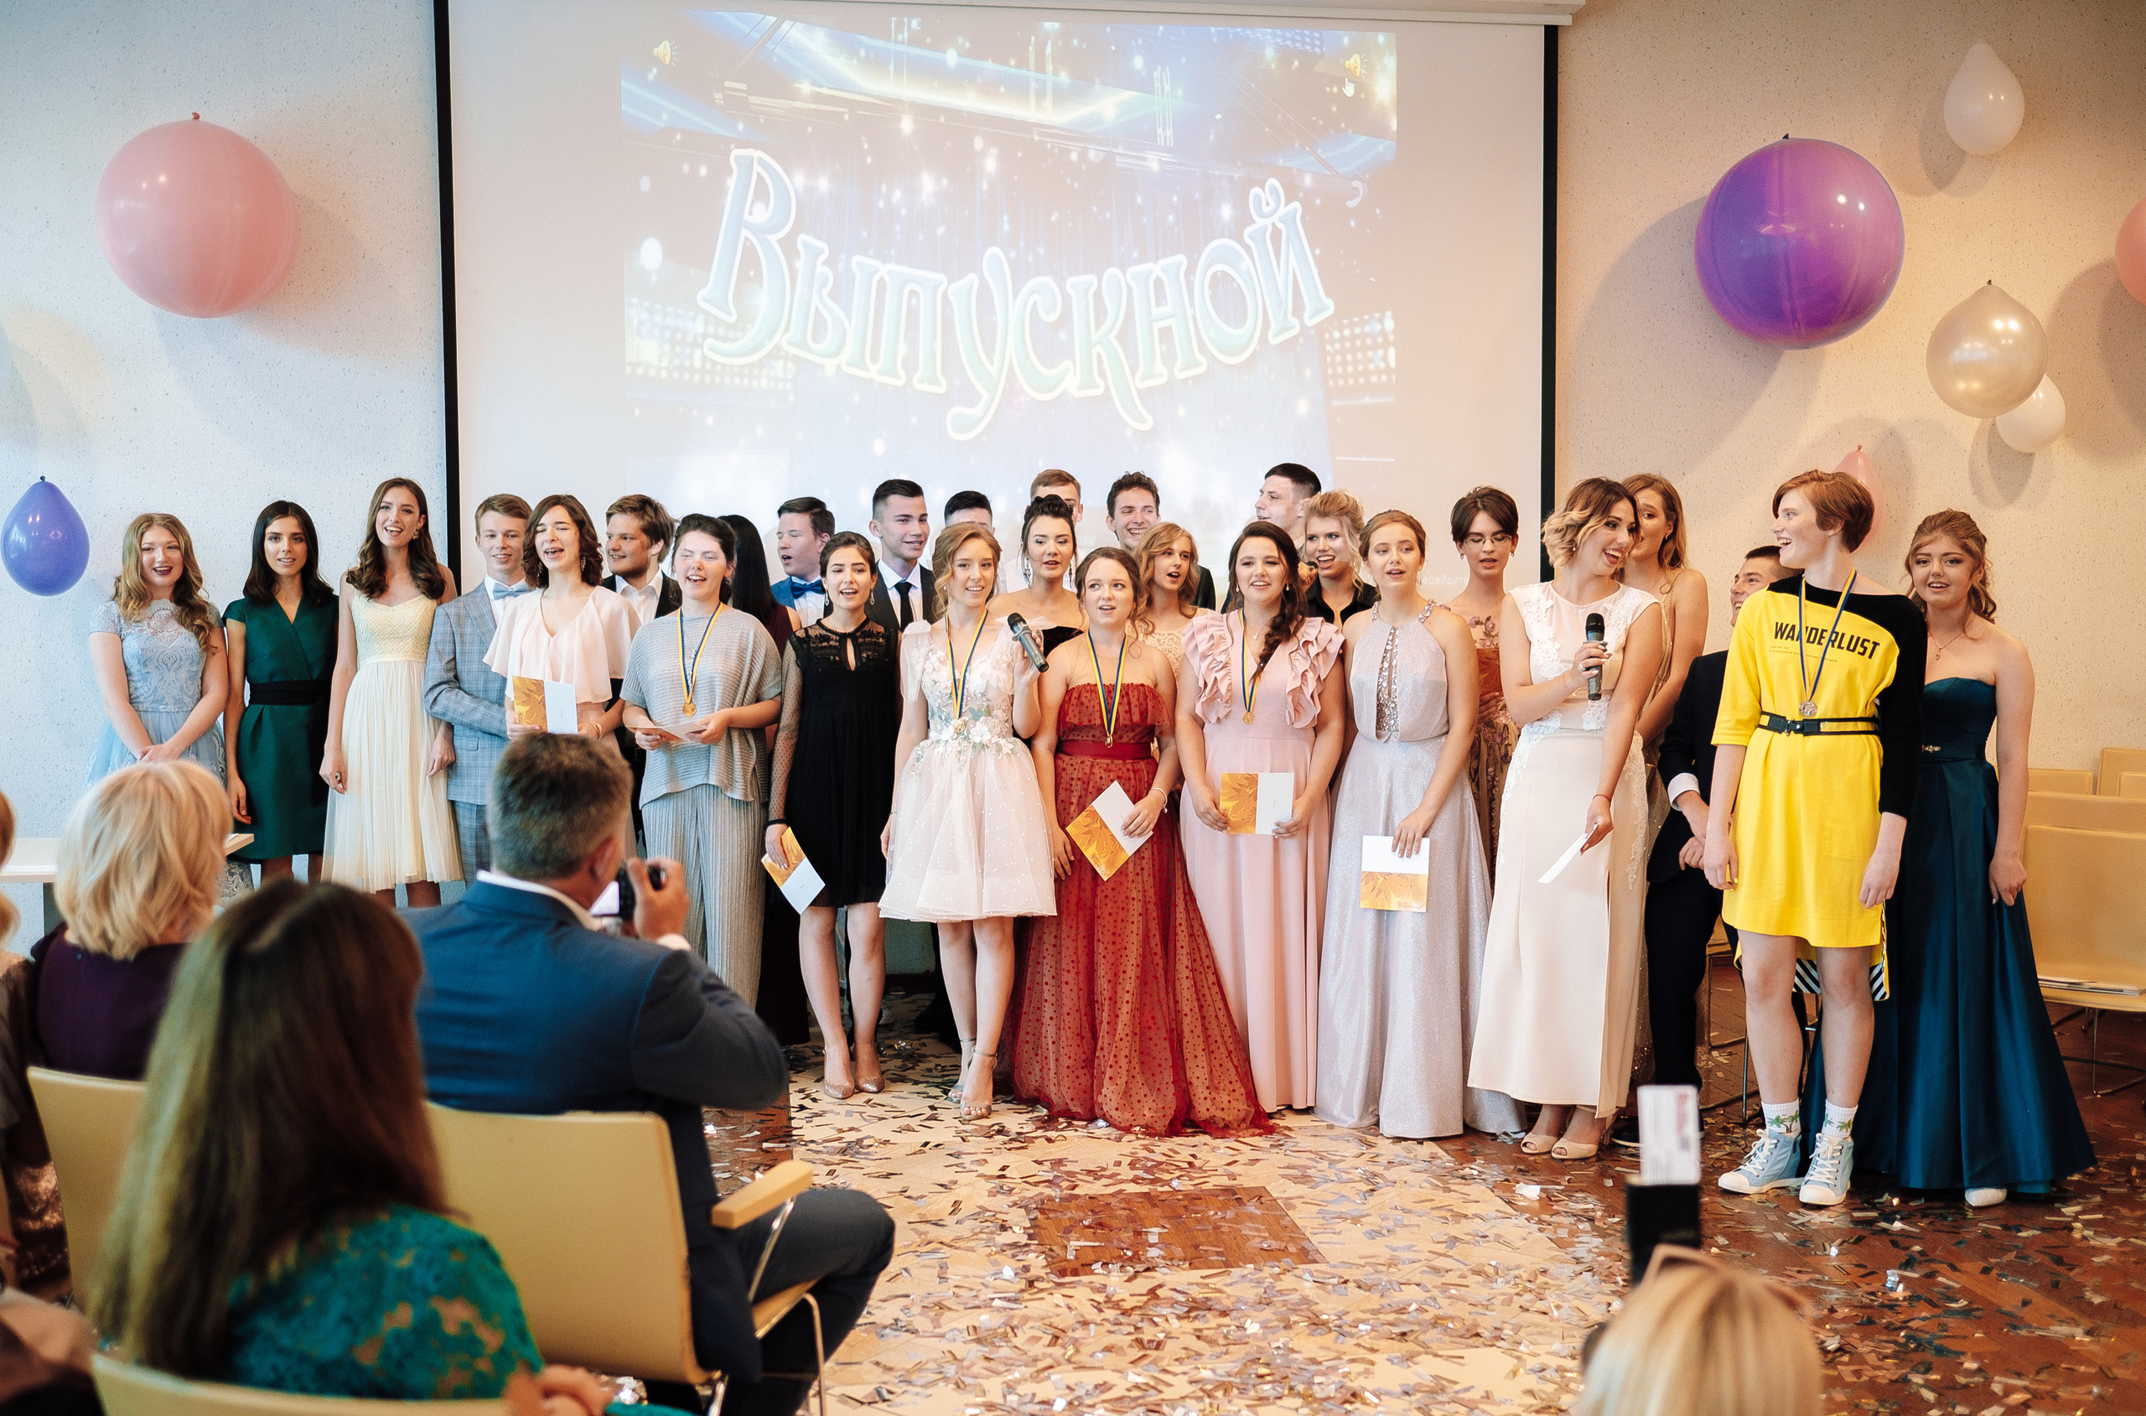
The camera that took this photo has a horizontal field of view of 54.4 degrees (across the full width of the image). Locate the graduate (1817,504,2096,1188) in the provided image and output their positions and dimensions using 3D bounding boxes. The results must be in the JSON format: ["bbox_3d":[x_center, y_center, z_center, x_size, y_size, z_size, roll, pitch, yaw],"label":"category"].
[{"bbox_3d":[2.211,0.346,5.285,0.660,1.683,0.540,1,4,19],"label":"graduate"}]

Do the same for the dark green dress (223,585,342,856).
[{"bbox_3d":[-2.439,0.056,6.450,0.370,0.831,0.280,-2,4,-25],"label":"dark green dress"}]

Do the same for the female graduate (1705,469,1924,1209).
[{"bbox_3d":[1.821,0.302,5.120,0.520,1.759,0.380,2,4,29],"label":"female graduate"}]

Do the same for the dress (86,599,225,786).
[{"bbox_3d":[-2.855,0.135,6.500,0.600,0.953,0.500,-2,4,-23],"label":"dress"}]

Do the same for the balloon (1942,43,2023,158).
[{"bbox_3d":[3.435,-2.292,7.851,0.303,0.429,0.303,-1,4,-8],"label":"balloon"}]

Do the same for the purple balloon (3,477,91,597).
[{"bbox_3d":[-3.443,-0.571,7.005,0.290,0.399,0.290,-1,4,-8],"label":"purple balloon"}]

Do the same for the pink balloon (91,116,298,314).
[{"bbox_3d":[-2.870,-1.605,6.835,0.659,0.653,0.659,-1,4,-8],"label":"pink balloon"}]

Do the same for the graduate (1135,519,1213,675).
[{"bbox_3d":[0.319,0.255,6.707,0.430,1.704,0.320,0,4,0],"label":"graduate"}]

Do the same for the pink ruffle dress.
[{"bbox_3d":[0.540,0.423,6.080,0.505,1.394,0.404,0,4,9],"label":"pink ruffle dress"}]

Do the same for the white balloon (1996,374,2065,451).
[{"bbox_3d":[3.662,-1.167,7.988,0.270,0.378,0.270,-1,4,-8],"label":"white balloon"}]

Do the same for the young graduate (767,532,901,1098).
[{"bbox_3d":[-0.712,0.305,6.262,0.424,1.661,0.323,-1,4,-5],"label":"young graduate"}]

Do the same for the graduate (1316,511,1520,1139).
[{"bbox_3d":[0.950,0.303,5.780,0.560,1.689,0.500,1,4,22],"label":"graduate"}]

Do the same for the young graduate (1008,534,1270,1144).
[{"bbox_3d":[0.177,0.352,5.888,0.687,1.606,0.556,0,4,2],"label":"young graduate"}]

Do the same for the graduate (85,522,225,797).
[{"bbox_3d":[-2.840,0.264,6.514,0.586,1.737,0.505,-2,4,-19],"label":"graduate"}]

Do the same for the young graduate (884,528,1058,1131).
[{"bbox_3d":[-0.319,0.302,6.164,0.520,1.692,0.460,-1,4,-3],"label":"young graduate"}]

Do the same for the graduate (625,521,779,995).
[{"bbox_3d":[-1.106,0.285,6.212,0.495,1.712,0.384,0,4,3],"label":"graduate"}]

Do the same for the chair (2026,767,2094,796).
[{"bbox_3d":[3.259,0.629,7.353,0.515,0.818,0.545,3,5,38],"label":"chair"}]

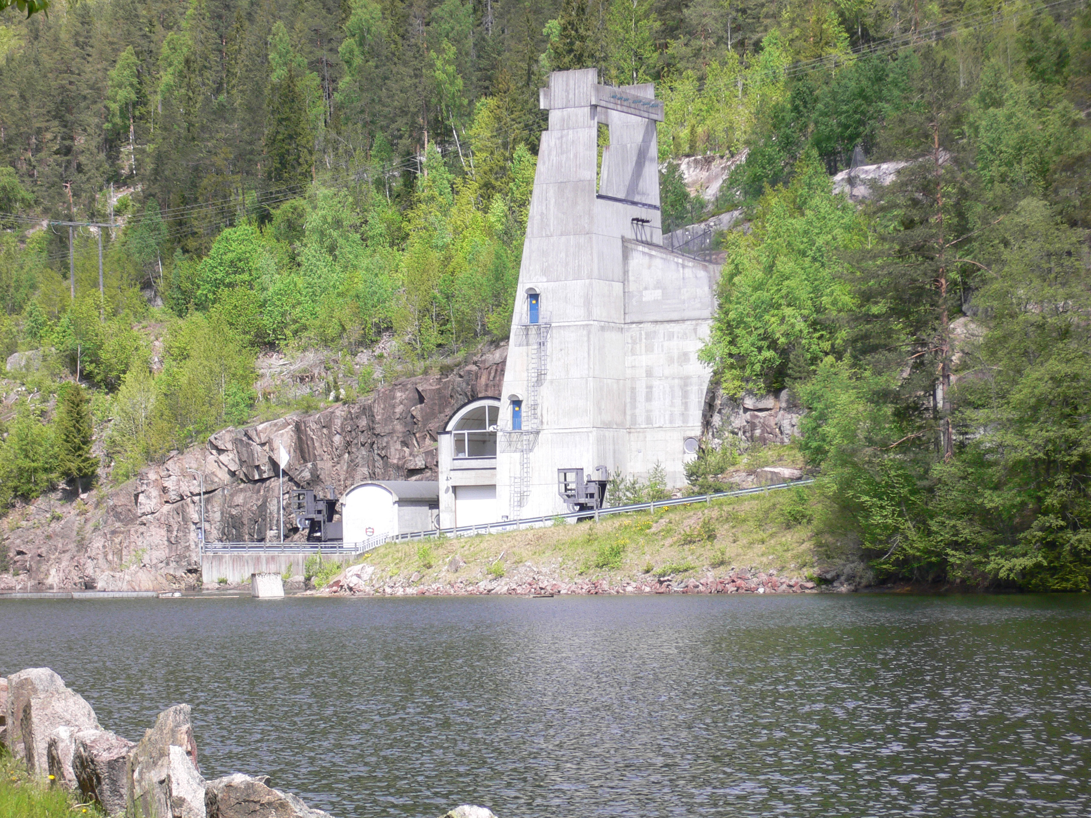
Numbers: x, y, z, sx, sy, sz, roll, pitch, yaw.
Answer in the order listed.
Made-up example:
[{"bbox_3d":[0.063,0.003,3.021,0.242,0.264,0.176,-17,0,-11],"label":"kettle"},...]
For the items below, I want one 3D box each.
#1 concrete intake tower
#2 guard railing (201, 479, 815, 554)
[{"bbox_3d":[2.842,-6.953,228.543,21.073,31.415,13.013,-2,-3,28],"label":"concrete intake tower"},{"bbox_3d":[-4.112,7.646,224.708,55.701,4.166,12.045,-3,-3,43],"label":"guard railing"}]

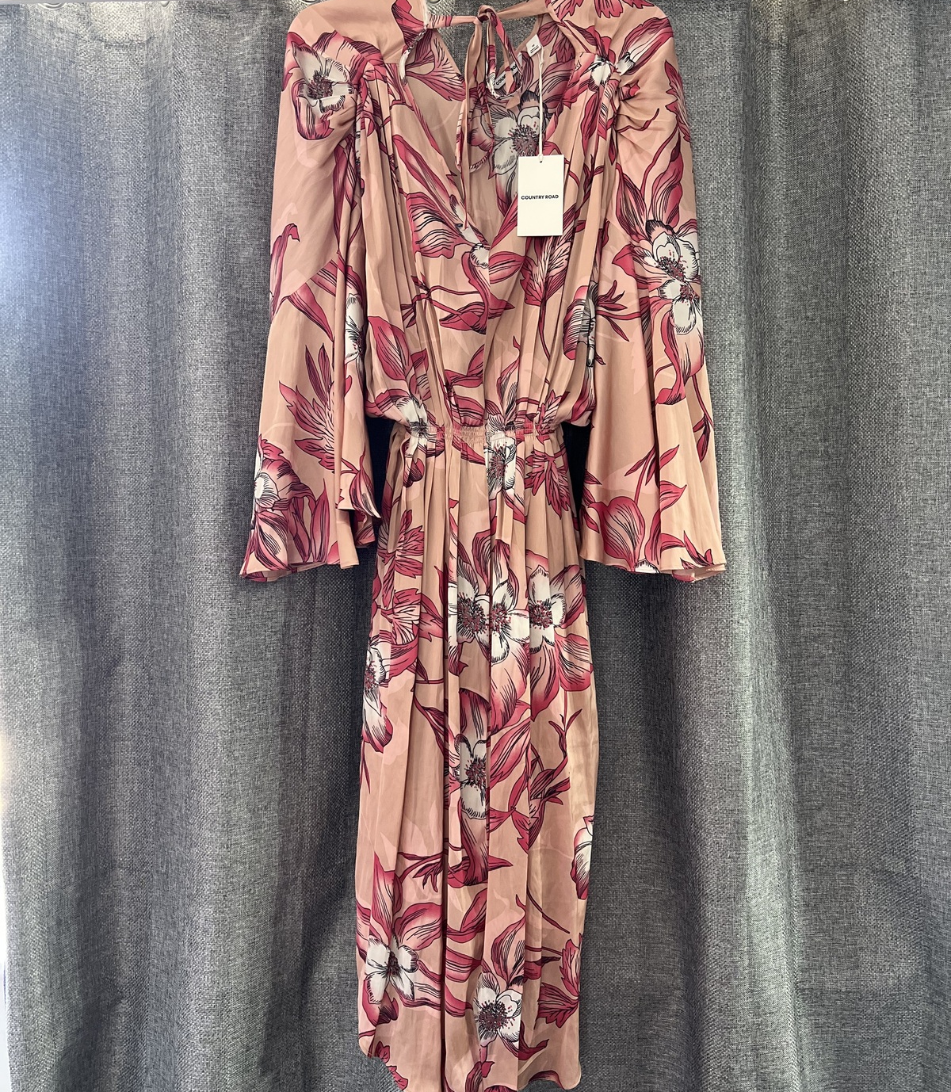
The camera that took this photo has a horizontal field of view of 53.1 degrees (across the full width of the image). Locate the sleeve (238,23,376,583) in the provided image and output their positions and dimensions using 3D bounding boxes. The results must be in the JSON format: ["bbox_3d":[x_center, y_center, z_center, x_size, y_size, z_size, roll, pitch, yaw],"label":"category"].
[{"bbox_3d":[-0.189,-0.287,1.085,0.158,0.645,0.120,0,1,0],"label":"sleeve"}]

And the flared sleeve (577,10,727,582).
[{"bbox_3d":[0.201,-0.284,1.085,0.166,0.640,0.120,0,1,0],"label":"flared sleeve"}]

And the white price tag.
[{"bbox_3d":[0.072,-0.386,1.050,0.050,0.088,0.003,1,1,6],"label":"white price tag"}]

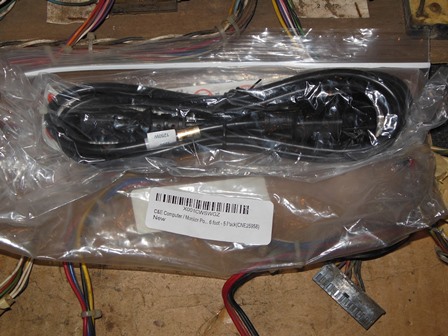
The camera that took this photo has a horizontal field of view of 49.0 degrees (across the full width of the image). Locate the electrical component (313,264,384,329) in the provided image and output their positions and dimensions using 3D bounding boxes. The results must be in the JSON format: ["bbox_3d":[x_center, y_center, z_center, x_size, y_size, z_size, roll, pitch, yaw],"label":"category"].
[{"bbox_3d":[0.063,0.065,0.250,0.013,0.007,0.035,-42,72,-17],"label":"electrical component"}]

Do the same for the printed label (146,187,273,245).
[{"bbox_3d":[-0.007,0.025,0.262,0.067,0.002,0.025,8,59,-3],"label":"printed label"}]

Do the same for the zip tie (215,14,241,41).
[{"bbox_3d":[0.002,-0.091,0.321,0.014,0.010,0.015,-20,68,-9],"label":"zip tie"}]

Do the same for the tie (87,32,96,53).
[{"bbox_3d":[-0.085,-0.080,0.316,0.006,0.009,0.013,0,66,0],"label":"tie"}]

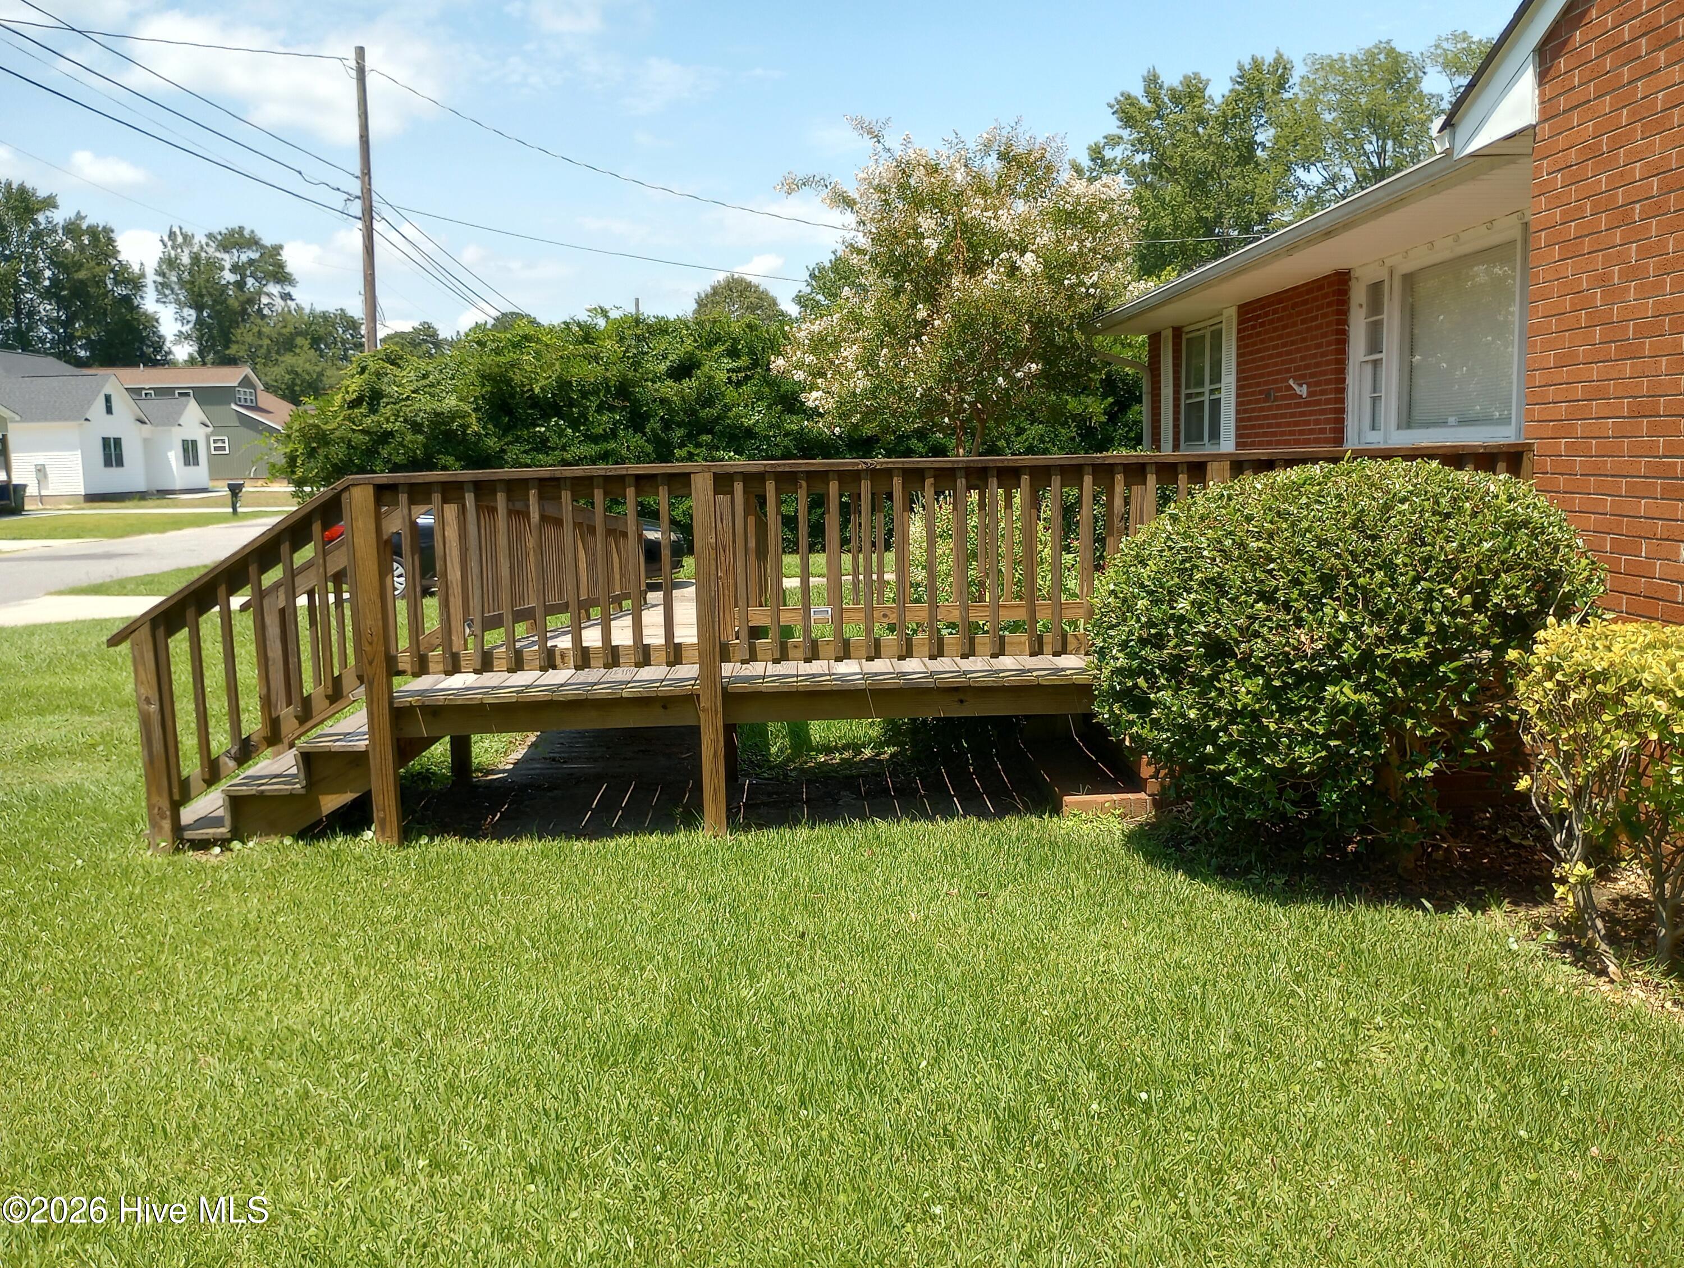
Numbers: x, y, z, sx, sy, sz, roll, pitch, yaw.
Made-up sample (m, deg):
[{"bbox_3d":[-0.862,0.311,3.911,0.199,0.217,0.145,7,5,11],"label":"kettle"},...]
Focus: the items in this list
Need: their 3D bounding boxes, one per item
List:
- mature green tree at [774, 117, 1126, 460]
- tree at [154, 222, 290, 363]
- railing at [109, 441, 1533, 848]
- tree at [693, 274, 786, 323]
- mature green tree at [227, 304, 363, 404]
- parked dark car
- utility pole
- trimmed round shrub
[{"bbox_3d":[1.228,-2.854,14.377,3.724,4.939,3.724,-1,8,-1],"label":"mature green tree"},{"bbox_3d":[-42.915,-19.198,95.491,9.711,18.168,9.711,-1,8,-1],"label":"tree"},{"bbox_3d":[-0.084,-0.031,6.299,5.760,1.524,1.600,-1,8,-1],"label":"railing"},{"bbox_3d":[-4.927,-12.346,66.877,5.368,10.280,5.368,-1,8,-1],"label":"tree"},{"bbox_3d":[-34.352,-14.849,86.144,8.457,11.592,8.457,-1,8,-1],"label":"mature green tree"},{"bbox_3d":[-3.989,-1.256,16.553,4.370,1.450,1.800,-1,8,-1],"label":"parked dark car"},{"bbox_3d":[-9.403,-6.669,27.183,0.300,9.649,0.300,0,8,-1],"label":"utility pole"},{"bbox_3d":[1.745,0.118,4.872,1.702,1.465,1.622,-1,8,0],"label":"trimmed round shrub"}]

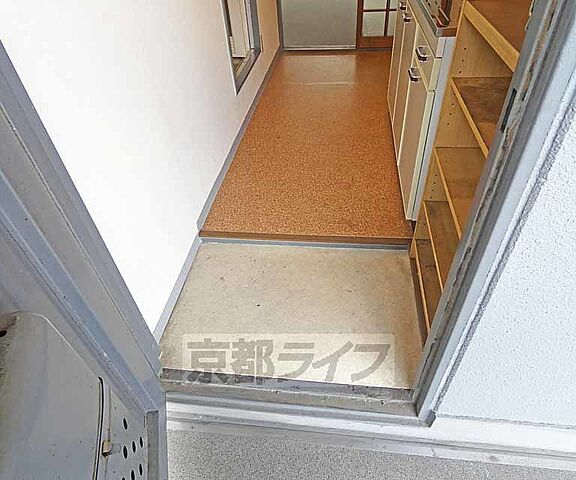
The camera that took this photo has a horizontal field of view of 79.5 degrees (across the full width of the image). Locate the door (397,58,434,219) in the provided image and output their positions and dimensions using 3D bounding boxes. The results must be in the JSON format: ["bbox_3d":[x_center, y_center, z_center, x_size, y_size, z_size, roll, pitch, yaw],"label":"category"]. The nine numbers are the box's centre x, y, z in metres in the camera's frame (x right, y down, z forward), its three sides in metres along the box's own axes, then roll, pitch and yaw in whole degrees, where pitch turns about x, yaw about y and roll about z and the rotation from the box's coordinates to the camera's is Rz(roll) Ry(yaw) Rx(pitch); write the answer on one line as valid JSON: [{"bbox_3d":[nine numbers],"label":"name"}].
[{"bbox_3d":[0.493,-0.401,1.363,0.022,0.500,0.399,2,43,10],"label":"door"}]

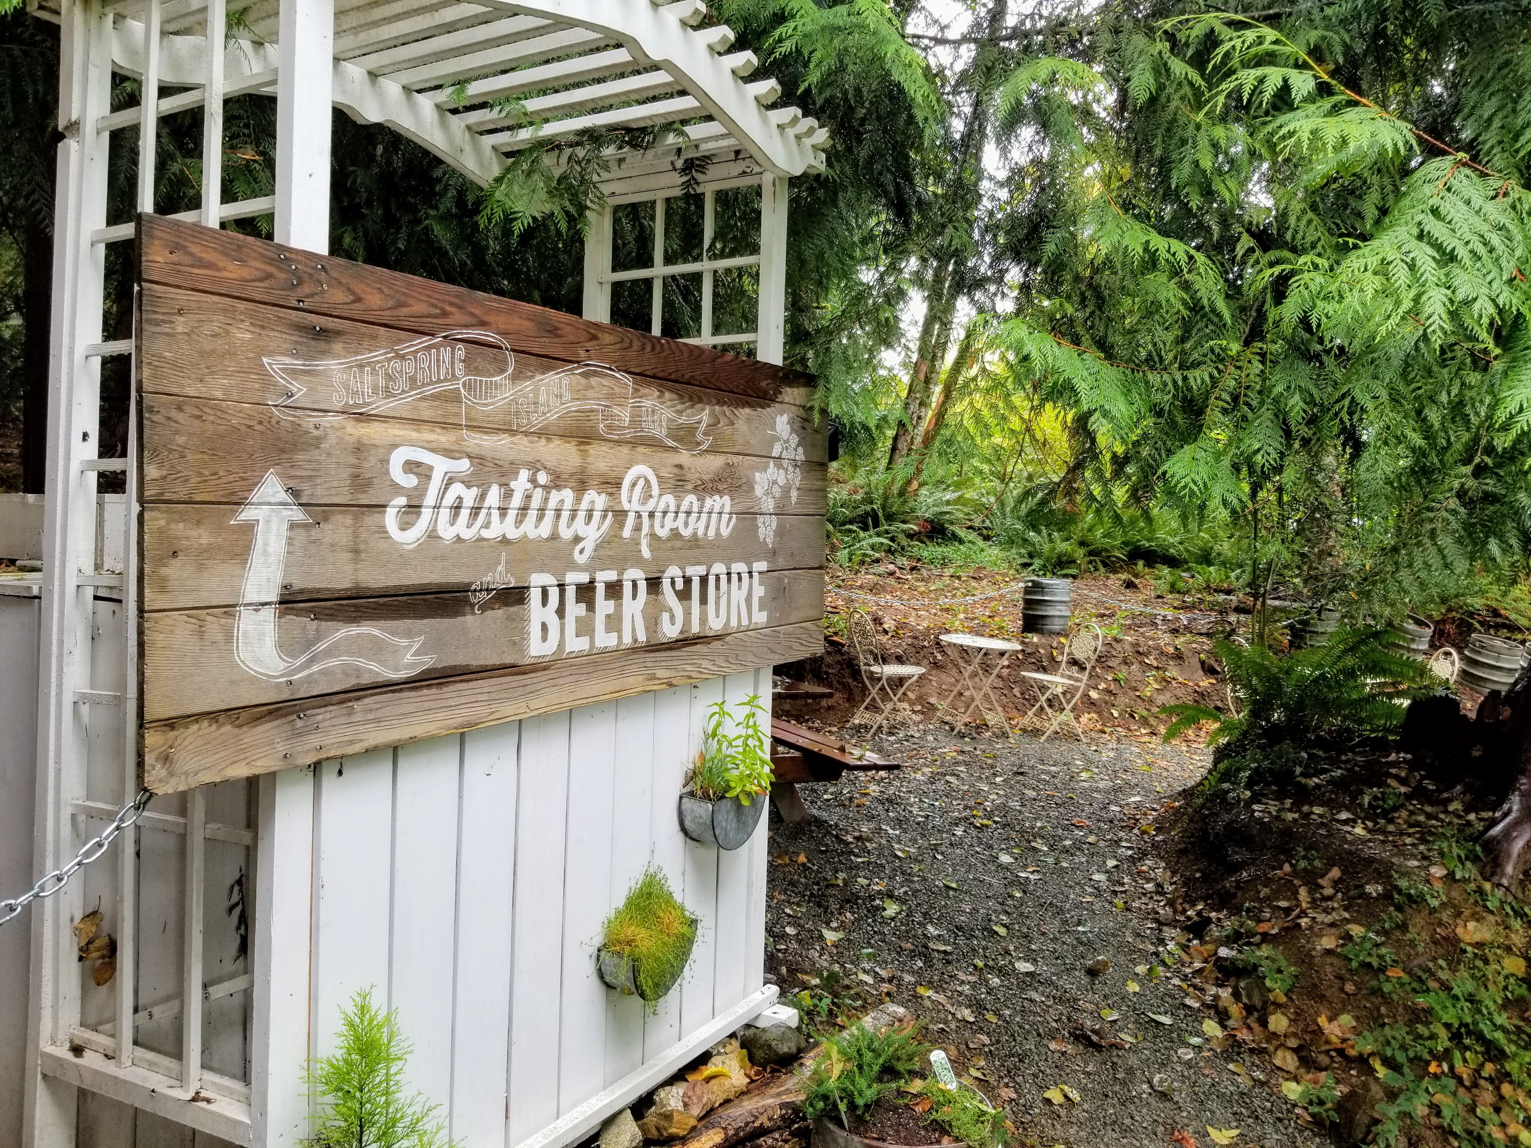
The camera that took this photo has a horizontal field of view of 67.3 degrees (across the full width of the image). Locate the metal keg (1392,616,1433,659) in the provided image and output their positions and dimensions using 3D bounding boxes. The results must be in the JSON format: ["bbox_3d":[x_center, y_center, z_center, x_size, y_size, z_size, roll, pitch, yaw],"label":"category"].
[{"bbox_3d":[5.272,0.548,9.500,0.390,0.400,0.390,21,17,29],"label":"metal keg"}]

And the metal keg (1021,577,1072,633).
[{"bbox_3d":[2.352,0.275,9.600,0.410,0.460,0.410,2,1,0],"label":"metal keg"}]

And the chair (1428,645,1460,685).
[{"bbox_3d":[5.107,1.025,9.000,0.490,0.920,0.410,1,2,-9],"label":"chair"}]

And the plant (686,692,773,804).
[{"bbox_3d":[-0.080,0.402,2.620,0.130,0.240,0.200,2,1,30],"label":"plant"}]

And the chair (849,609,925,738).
[{"bbox_3d":[0.920,0.746,8.800,0.490,0.920,0.410,1,2,-22],"label":"chair"}]

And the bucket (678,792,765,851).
[{"bbox_3d":[-0.099,0.609,2.800,0.090,0.130,0.240,2,2,30],"label":"bucket"}]

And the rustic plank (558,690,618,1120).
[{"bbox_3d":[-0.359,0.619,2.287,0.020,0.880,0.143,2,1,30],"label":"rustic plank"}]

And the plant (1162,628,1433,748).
[{"bbox_3d":[2.728,0.568,5.900,1.220,0.600,1.050,2,2,25],"label":"plant"}]

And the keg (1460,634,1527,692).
[{"bbox_3d":[5.930,0.767,9.400,0.410,0.440,0.410,13,12,30],"label":"keg"}]

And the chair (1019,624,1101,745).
[{"bbox_3d":[2.231,0.810,8.700,0.500,0.880,0.410,1,1,-19],"label":"chair"}]

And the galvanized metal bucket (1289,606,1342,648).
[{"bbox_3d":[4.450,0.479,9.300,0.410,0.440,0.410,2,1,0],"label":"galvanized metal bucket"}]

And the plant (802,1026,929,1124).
[{"bbox_3d":[0.187,0.940,2.150,0.230,0.160,0.190,2,1,0],"label":"plant"}]

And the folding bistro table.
[{"bbox_3d":[1.615,0.846,8.700,0.620,0.720,0.620,2,1,0],"label":"folding bistro table"}]

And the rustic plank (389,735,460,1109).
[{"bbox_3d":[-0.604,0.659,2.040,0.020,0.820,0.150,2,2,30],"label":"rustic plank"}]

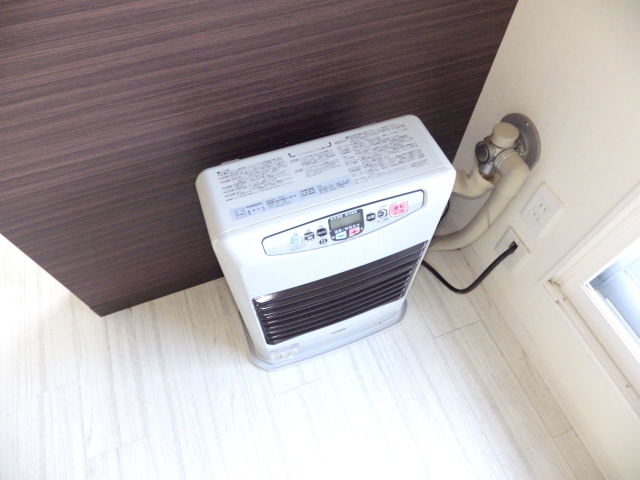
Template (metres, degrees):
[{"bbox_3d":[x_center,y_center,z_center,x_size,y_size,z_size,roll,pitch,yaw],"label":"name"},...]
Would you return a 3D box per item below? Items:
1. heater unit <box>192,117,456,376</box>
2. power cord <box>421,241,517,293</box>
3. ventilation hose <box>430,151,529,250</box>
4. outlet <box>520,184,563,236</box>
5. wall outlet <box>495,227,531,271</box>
[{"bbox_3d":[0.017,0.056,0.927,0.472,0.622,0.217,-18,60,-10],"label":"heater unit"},{"bbox_3d":[0.385,0.038,1.150,0.158,0.252,0.177,-18,60,-10],"label":"power cord"},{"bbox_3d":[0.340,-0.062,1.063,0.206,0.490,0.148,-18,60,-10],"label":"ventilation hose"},{"bbox_3d":[0.489,-0.063,0.904,0.010,0.119,0.070,-18,60,-10],"label":"outlet"},{"bbox_3d":[0.491,0.030,1.044,0.012,0.104,0.083,-18,60,-10],"label":"wall outlet"}]

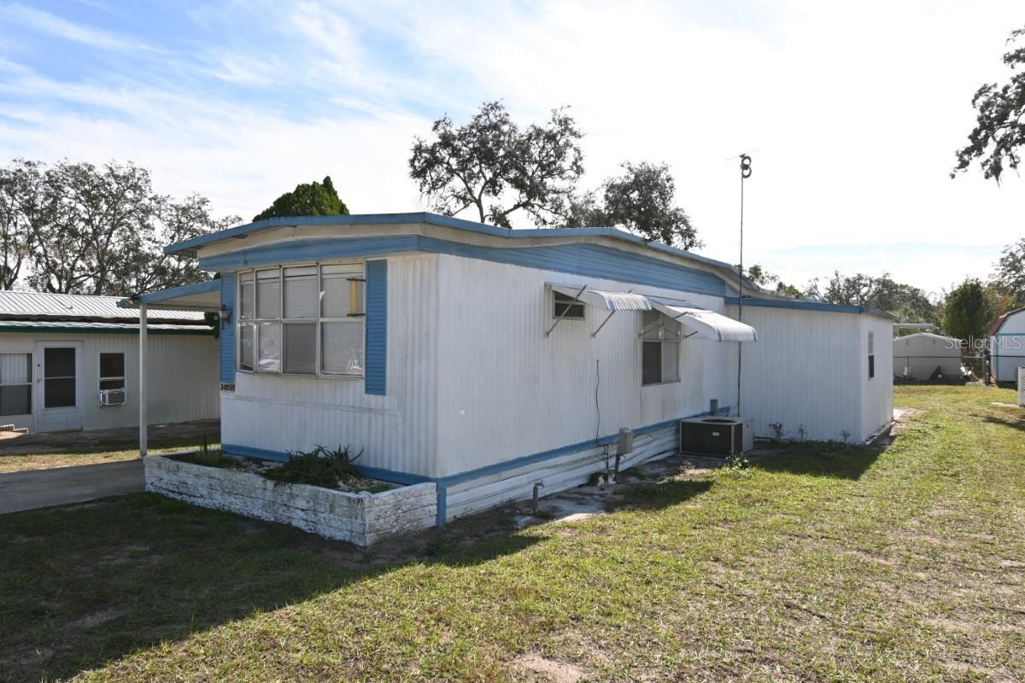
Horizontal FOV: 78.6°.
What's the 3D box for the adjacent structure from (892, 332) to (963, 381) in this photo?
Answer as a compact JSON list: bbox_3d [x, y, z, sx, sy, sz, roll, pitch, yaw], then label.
[{"bbox_3d":[16.578,0.675,26.379,3.100,2.000,3.000,0,0,9],"label":"adjacent structure"}]

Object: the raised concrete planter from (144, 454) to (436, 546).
[{"bbox_3d":[-2.455,1.516,6.525,3.500,0.430,0.850,0,0,35],"label":"raised concrete planter"}]

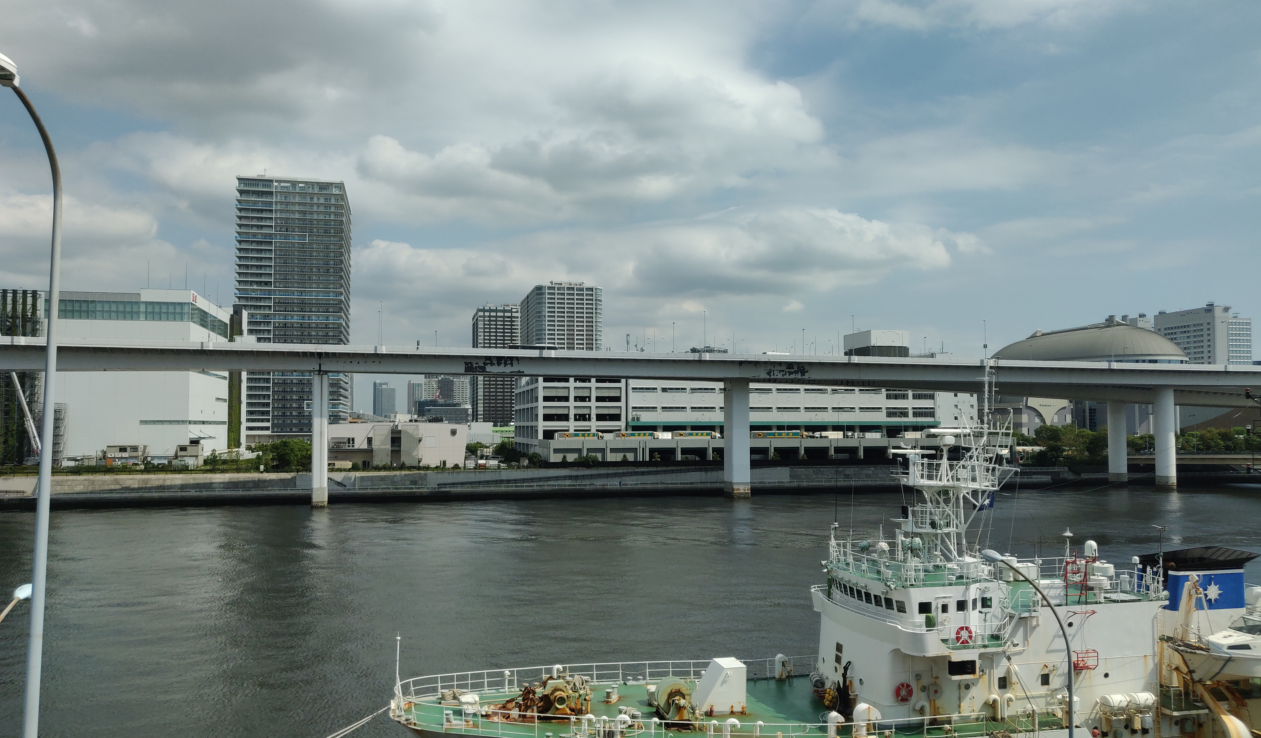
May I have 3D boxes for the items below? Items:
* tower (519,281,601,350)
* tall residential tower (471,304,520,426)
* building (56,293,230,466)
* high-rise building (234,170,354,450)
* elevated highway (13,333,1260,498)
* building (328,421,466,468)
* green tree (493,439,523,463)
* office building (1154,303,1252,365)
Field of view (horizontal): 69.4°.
[{"bbox_3d":[-52.180,-2.770,675.470,47.000,106.000,92.000,1,-3,-13],"label":"tower"},{"bbox_3d":[-111.860,3.990,782.960,42.000,105.000,72.000,1,-3,-13],"label":"tall residential tower"},{"bbox_3d":[-155.020,3.110,291.930,38.500,49.700,58.000,1,-3,-14],"label":"building"},{"bbox_3d":[-138.100,-20.290,378.590,38.800,106.500,46.000,1,-3,-13],"label":"high-rise building"},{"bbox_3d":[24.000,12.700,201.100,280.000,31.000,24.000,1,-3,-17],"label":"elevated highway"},{"bbox_3d":[-58.290,18.610,223.490,33.000,11.200,21.000,1,-3,-14],"label":"building"},{"bbox_3d":[-33.940,22.730,252.110,8.000,6.500,7.500,1,-3,-14],"label":"green tree"},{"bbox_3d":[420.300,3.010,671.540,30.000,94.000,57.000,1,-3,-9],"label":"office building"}]

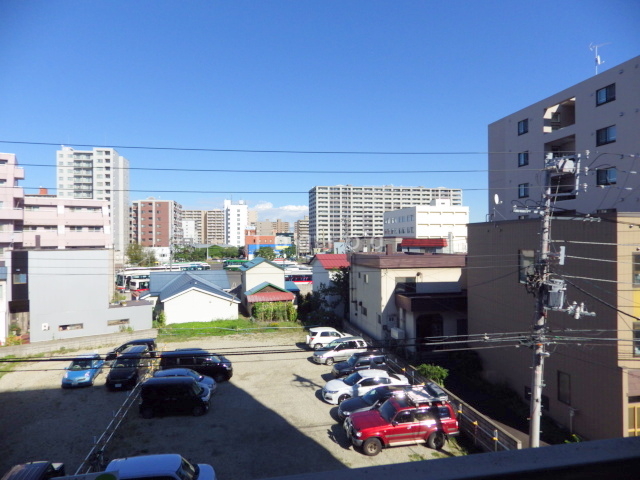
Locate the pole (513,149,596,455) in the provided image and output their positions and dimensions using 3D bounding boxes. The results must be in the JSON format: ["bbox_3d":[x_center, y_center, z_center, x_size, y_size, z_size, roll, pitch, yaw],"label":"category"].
[{"bbox_3d":[8.278,2.898,14.632,2.400,11.800,1.200,0,0,-12],"label":"pole"}]

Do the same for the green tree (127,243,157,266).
[{"bbox_3d":[-63.668,4.840,144.995,9.300,8.500,8.000,0,0,-12],"label":"green tree"}]

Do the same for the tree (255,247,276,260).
[{"bbox_3d":[-22.265,5.646,165.996,8.300,6.300,7.500,0,0,-12],"label":"tree"}]

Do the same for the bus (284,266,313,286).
[{"bbox_3d":[-4.006,7.568,74.709,10.500,3.200,2.500,0,0,-6],"label":"bus"}]

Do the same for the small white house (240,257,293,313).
[{"bbox_3d":[-7.312,5.768,53.918,5.900,6.600,13.500,0,0,-12],"label":"small white house"}]

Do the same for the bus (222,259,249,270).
[{"bbox_3d":[-23.412,7.456,119.736,9.800,3.000,2.450,-1,0,2],"label":"bus"}]

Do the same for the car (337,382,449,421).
[{"bbox_3d":[3.197,8.085,19.804,4.450,1.520,1.710,0,0,-12],"label":"car"}]

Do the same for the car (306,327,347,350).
[{"bbox_3d":[0.969,7.954,33.413,4.050,1.700,1.700,0,0,-12],"label":"car"}]

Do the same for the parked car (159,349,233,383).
[{"bbox_3d":[-8.150,8.348,27.140,4.600,1.740,1.740,-1,0,-6],"label":"parked car"}]

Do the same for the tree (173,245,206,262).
[{"bbox_3d":[-48.815,5.752,152.022,12.000,8.000,9.500,0,0,-12],"label":"tree"}]

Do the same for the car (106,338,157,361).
[{"bbox_3d":[-14.053,8.229,30.804,3.650,1.480,1.620,0,0,-18],"label":"car"}]

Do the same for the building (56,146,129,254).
[{"bbox_3d":[-89.294,-12.764,161.458,20.800,44.000,17.000,0,0,-12],"label":"building"}]

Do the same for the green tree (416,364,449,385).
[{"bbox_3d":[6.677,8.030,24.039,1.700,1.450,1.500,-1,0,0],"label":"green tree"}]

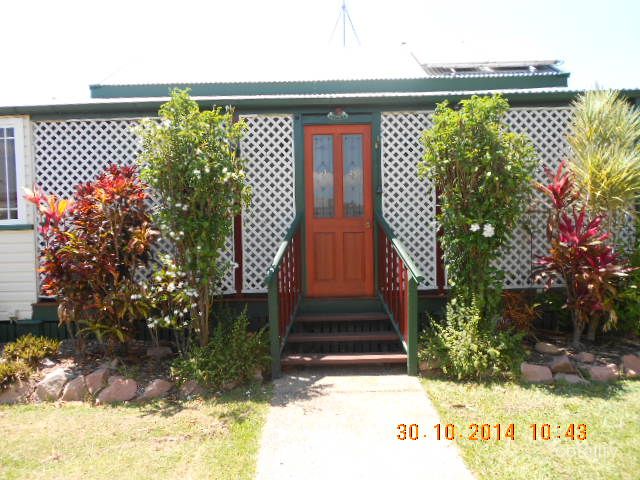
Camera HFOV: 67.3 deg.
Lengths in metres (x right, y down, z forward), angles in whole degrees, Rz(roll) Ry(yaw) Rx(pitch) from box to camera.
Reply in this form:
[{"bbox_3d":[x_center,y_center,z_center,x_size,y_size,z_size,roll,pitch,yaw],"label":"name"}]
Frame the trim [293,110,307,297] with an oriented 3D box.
[{"bbox_3d":[-0.224,-0.404,5.722,0.134,2.142,0.100,-1,2,1],"label":"trim"}]

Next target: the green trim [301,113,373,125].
[{"bbox_3d":[0.201,-1.427,5.692,0.845,0.132,0.090,-1,2,1],"label":"green trim"}]

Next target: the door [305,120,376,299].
[{"bbox_3d":[0.245,-0.338,5.779,0.816,2.056,0.050,-1,2,1],"label":"door"}]

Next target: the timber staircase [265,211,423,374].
[{"bbox_3d":[0.245,0.525,5.231,1.565,1.665,1.020,-1,2,1],"label":"timber staircase"}]

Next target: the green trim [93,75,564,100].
[{"bbox_3d":[0.131,-2.401,7.533,7.460,0.200,0.140,-1,2,1],"label":"green trim"}]

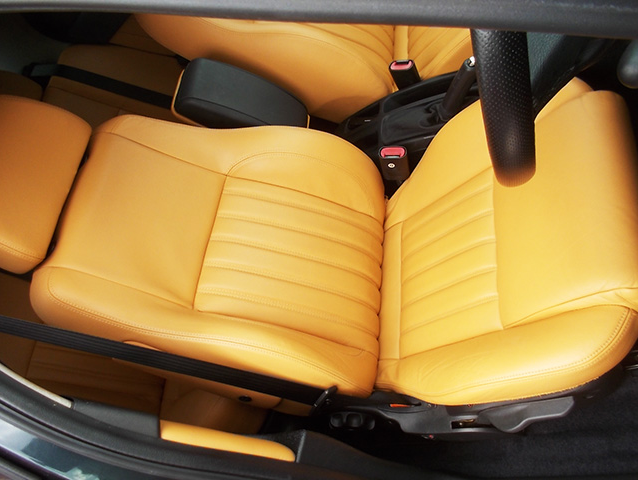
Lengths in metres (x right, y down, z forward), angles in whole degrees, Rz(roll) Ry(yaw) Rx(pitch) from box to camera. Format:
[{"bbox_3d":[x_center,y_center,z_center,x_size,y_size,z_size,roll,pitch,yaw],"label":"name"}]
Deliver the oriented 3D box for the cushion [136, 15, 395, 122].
[{"bbox_3d":[-0.063,-0.640,1.358,0.190,0.620,0.470,-44,33,54],"label":"cushion"}]

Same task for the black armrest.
[{"bbox_3d":[-0.166,-0.289,1.221,0.122,0.308,0.133,-39,37,52],"label":"black armrest"}]

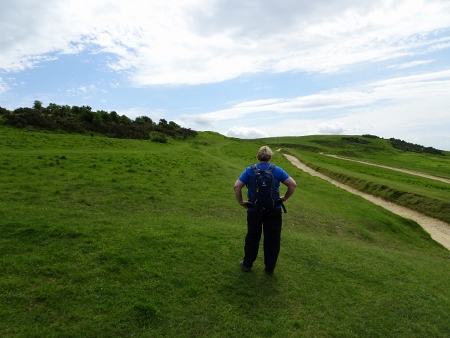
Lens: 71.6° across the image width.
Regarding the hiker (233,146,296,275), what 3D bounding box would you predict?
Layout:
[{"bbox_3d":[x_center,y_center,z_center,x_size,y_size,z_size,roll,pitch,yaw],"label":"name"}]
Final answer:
[{"bbox_3d":[0.535,0.555,4.150,0.820,1.710,0.520,1,2,5],"label":"hiker"}]

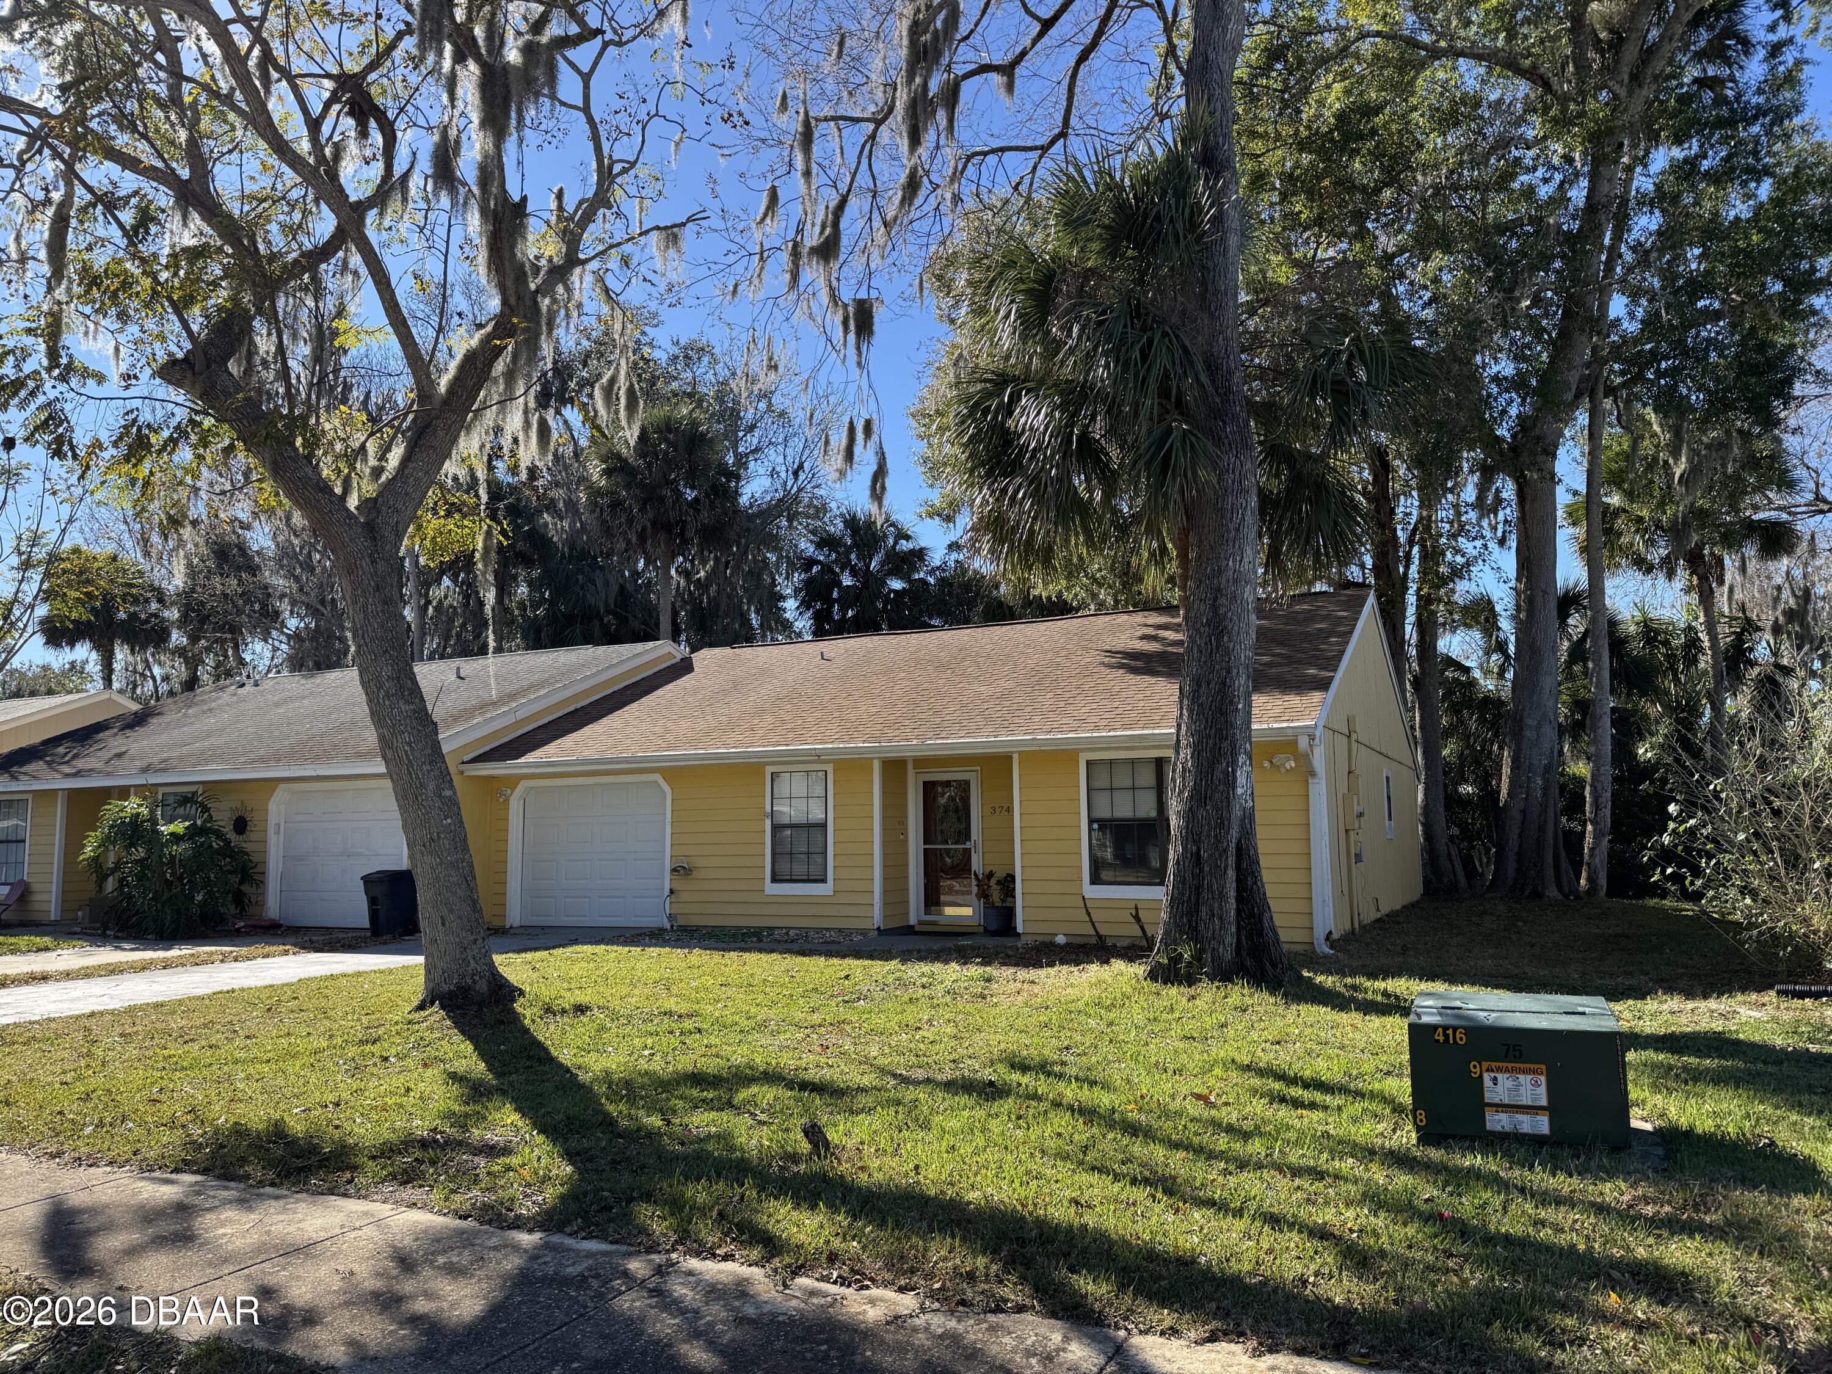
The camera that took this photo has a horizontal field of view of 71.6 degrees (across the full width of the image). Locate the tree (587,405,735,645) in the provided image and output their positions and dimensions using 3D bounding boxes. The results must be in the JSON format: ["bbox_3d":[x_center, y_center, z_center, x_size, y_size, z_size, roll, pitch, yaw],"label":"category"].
[{"bbox_3d":[-7.611,-1.342,37.447,4.400,14.481,4.400,-1,-7,0],"label":"tree"}]

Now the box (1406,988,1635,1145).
[{"bbox_3d":[2.953,1.854,6.267,0.890,0.595,0.820,-4,-8,24],"label":"box"}]

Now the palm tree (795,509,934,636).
[{"bbox_3d":[-1.513,0.254,37.245,4.100,11.144,4.100,-1,-7,0],"label":"palm tree"}]

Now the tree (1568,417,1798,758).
[{"bbox_3d":[17.075,-0.744,27.774,4.800,10.465,4.600,-1,-7,0],"label":"tree"}]

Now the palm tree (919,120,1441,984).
[{"bbox_3d":[2.806,-1.563,12.780,4.800,8.741,4.600,-1,-7,0],"label":"palm tree"}]

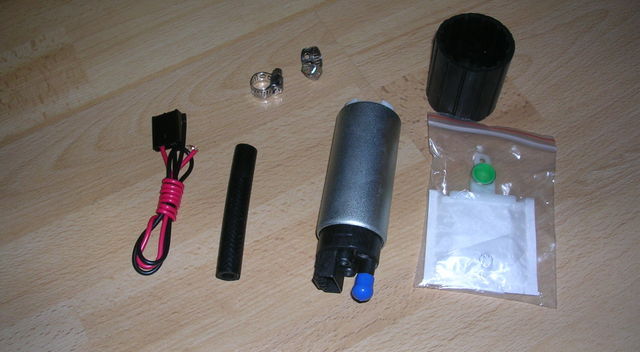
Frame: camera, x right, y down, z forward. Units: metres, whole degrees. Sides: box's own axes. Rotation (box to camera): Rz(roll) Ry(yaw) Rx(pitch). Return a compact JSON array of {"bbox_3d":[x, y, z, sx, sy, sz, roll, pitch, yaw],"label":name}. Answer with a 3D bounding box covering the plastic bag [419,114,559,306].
[{"bbox_3d":[0.099,0.015,0.408,0.081,0.014,0.116,7,58,5],"label":"plastic bag"}]

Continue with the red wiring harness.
[{"bbox_3d":[-0.092,0.017,0.412,0.025,0.011,0.087,5,58,4],"label":"red wiring harness"}]

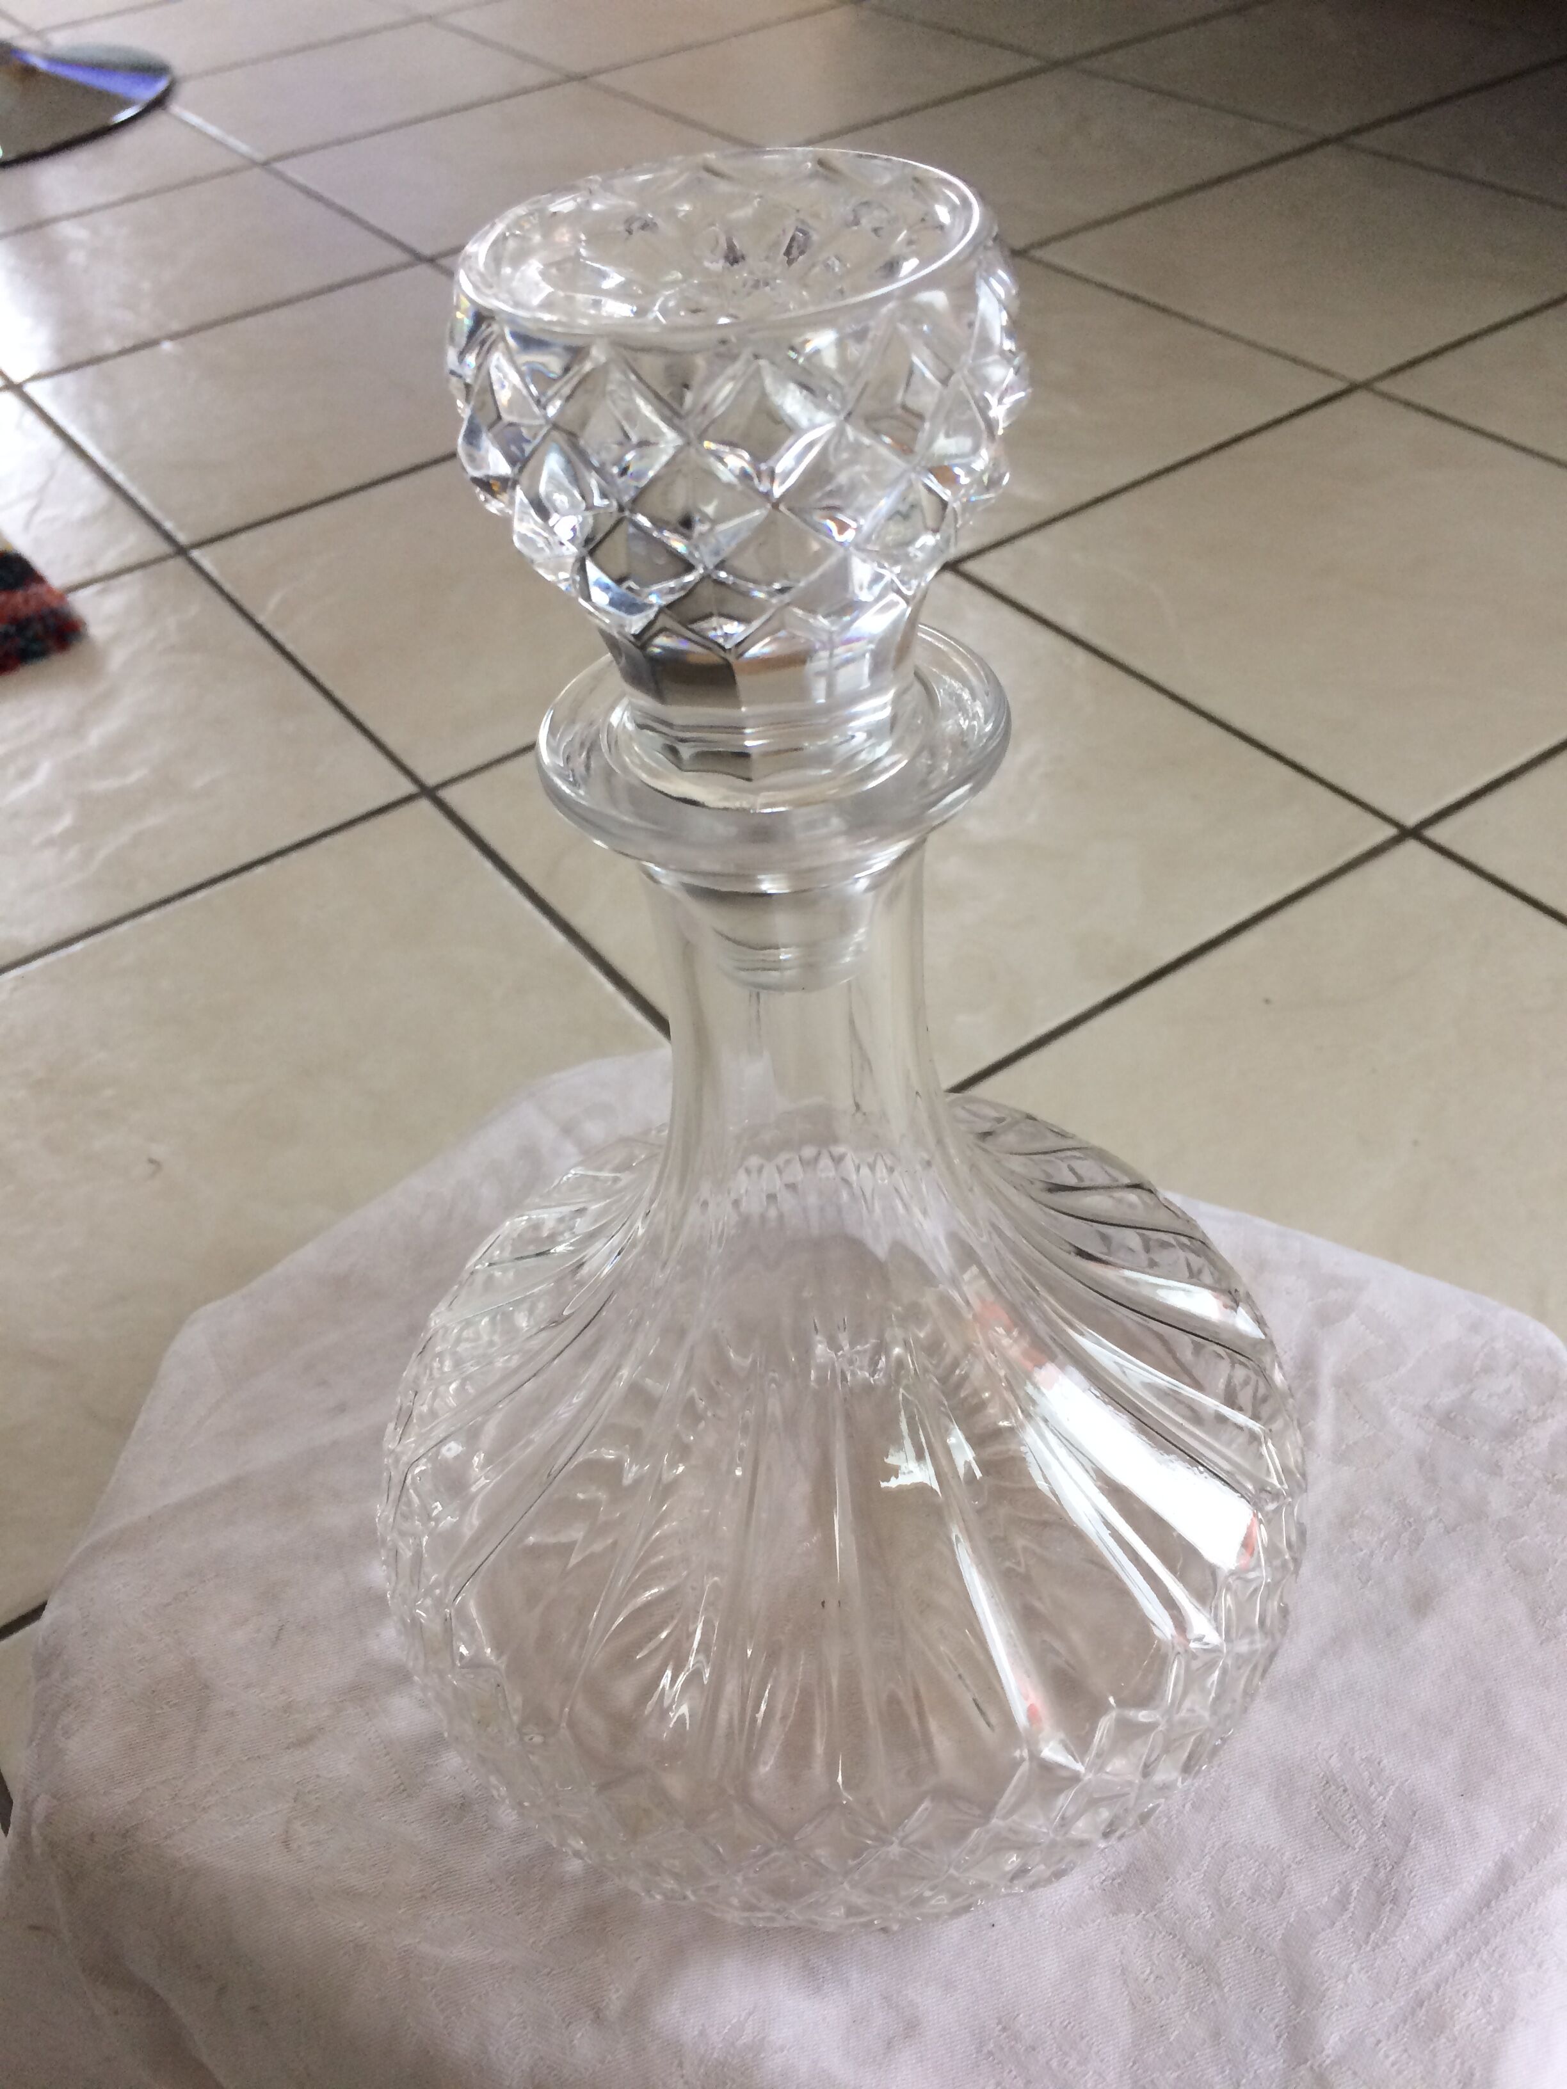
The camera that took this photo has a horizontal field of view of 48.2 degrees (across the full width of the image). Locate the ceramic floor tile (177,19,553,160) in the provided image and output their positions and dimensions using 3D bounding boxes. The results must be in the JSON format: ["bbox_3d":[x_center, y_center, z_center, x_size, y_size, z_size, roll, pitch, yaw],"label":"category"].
[{"bbox_3d":[-0.438,-0.983,1.802,0.330,0.010,0.330,-28,48,-22],"label":"ceramic floor tile"}]

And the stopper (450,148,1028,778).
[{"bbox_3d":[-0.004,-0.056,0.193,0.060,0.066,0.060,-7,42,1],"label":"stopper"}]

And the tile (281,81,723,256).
[{"bbox_3d":[-0.245,-0.802,1.595,0.330,0.010,0.330,-28,48,-22],"label":"tile"}]

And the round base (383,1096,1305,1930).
[{"bbox_3d":[0.009,0.066,0.311,0.164,0.107,0.164,-3,44,3],"label":"round base"}]

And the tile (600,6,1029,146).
[{"bbox_3d":[0.032,-0.953,1.722,0.330,0.010,0.330,-28,48,-22],"label":"tile"}]

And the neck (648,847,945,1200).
[{"bbox_3d":[0.002,-0.004,0.243,0.043,0.064,0.043,-6,44,0],"label":"neck"}]

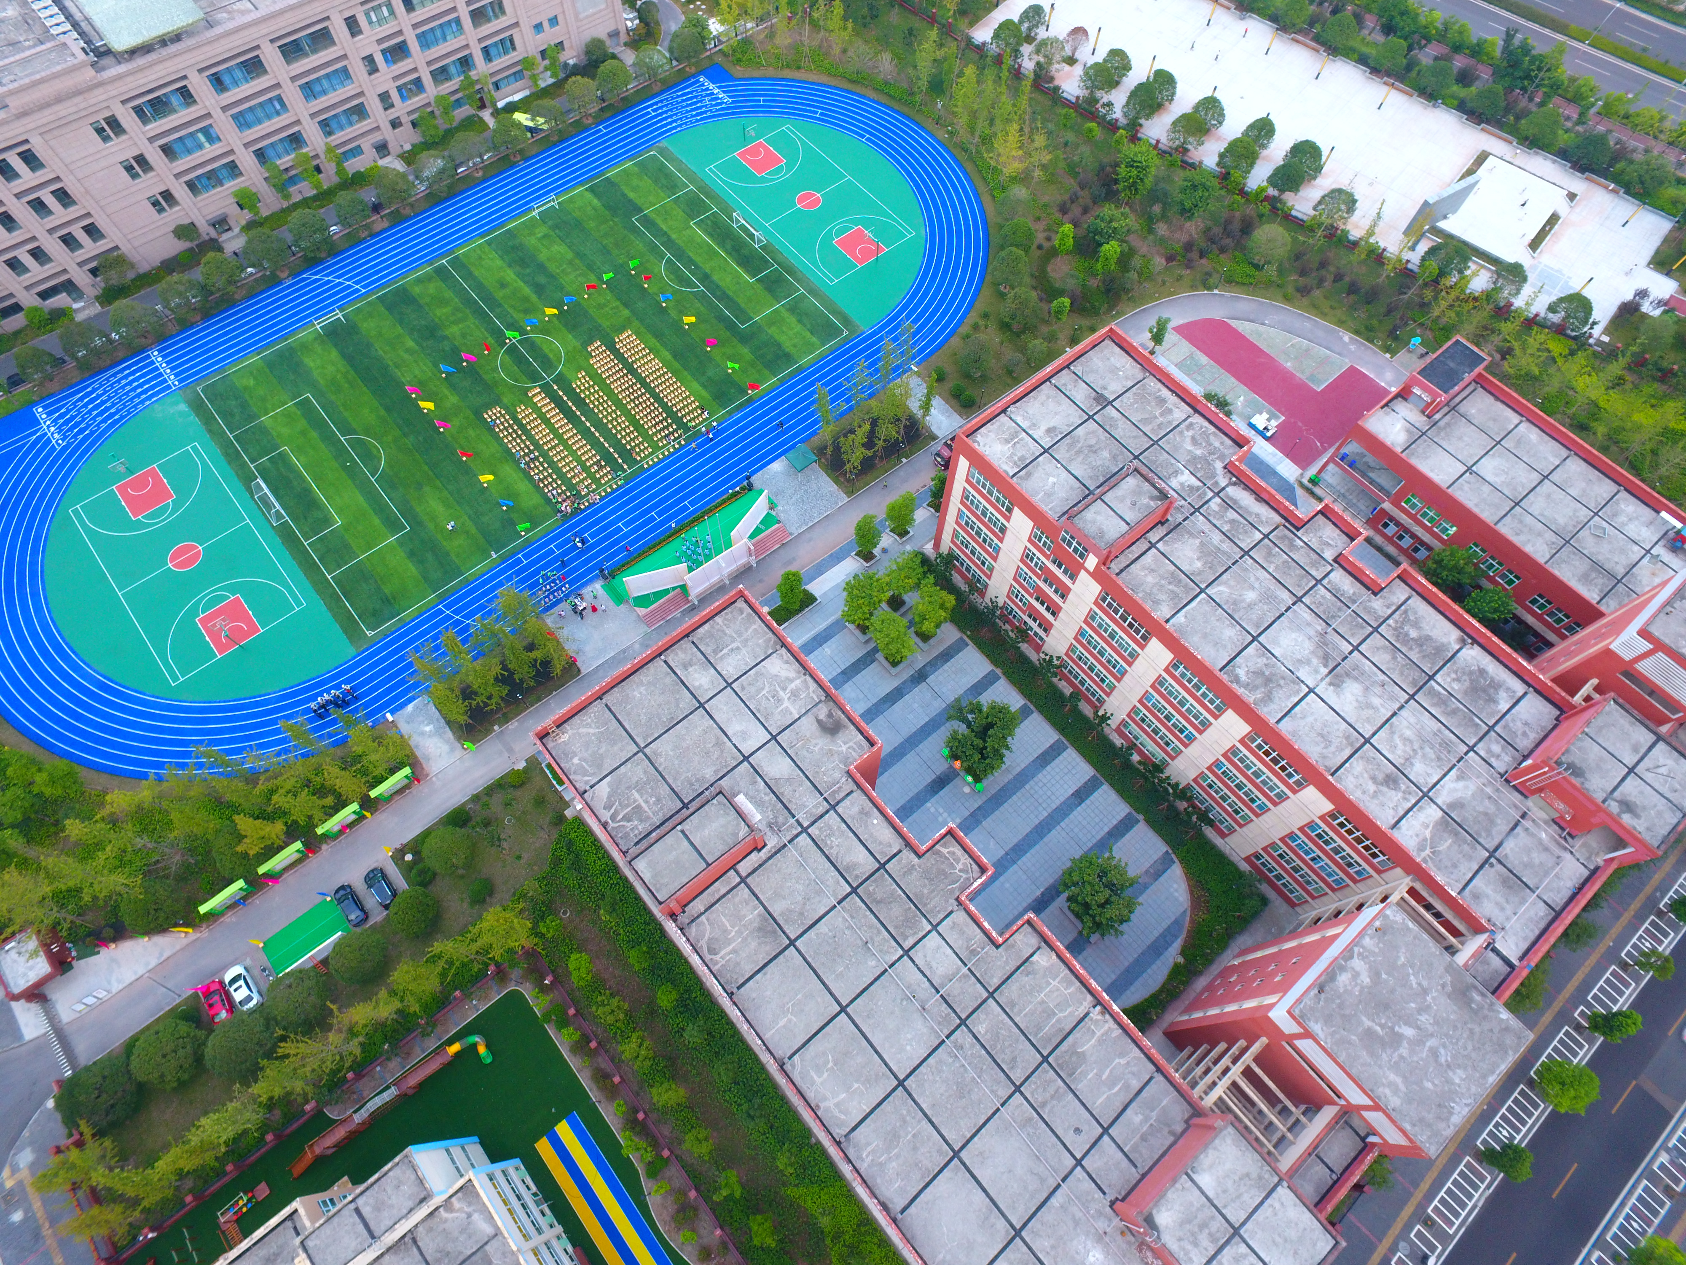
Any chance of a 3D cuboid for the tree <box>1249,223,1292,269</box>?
[{"bbox_3d":[57.427,-51.877,131.401,5.300,6.200,5.300,4,64,0],"label":"tree"}]

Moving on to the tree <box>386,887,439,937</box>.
[{"bbox_3d":[-40.821,26.516,92.537,4.710,3.630,4.710,1,64,-2],"label":"tree"}]

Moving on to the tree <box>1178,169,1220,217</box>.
[{"bbox_3d":[48.580,-59.870,134.310,5.400,7.900,5.400,4,64,0],"label":"tree"}]

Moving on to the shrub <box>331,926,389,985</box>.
[{"bbox_3d":[-44.693,29.861,90.115,5.000,4.600,5.000,4,64,0],"label":"shrub"}]

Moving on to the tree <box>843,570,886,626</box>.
[{"bbox_3d":[2.472,-2.856,104.853,5.000,8.800,5.000,4,64,0],"label":"tree"}]

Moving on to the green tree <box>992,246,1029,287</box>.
[{"bbox_3d":[21.982,-47.755,128.608,4.660,6.220,4.660,1,64,-2],"label":"green tree"}]

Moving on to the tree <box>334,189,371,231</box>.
[{"bbox_3d":[-65.192,-55.649,129.906,4.400,5.600,4.400,-37,71,-17],"label":"tree"}]

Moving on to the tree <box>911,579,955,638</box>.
[{"bbox_3d":[9.473,-1.998,104.551,5.270,9.490,5.270,1,64,-2],"label":"tree"}]

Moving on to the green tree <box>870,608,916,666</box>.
[{"bbox_3d":[5.561,1.098,103.921,4.900,7.700,4.900,1,64,-2],"label":"green tree"}]

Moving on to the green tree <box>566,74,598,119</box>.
[{"bbox_3d":[-37.519,-76.777,140.354,4.390,6.490,4.390,1,64,-2],"label":"green tree"}]

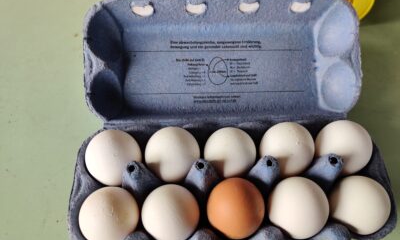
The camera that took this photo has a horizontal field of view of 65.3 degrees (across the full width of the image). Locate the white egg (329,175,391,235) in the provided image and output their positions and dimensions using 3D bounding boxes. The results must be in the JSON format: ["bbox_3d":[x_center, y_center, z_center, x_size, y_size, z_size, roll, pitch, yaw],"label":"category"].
[{"bbox_3d":[0.122,0.065,0.239,0.042,0.054,0.042,-3,59,0],"label":"white egg"}]

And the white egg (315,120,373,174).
[{"bbox_3d":[0.121,0.024,0.264,0.043,0.055,0.043,-3,59,0],"label":"white egg"}]

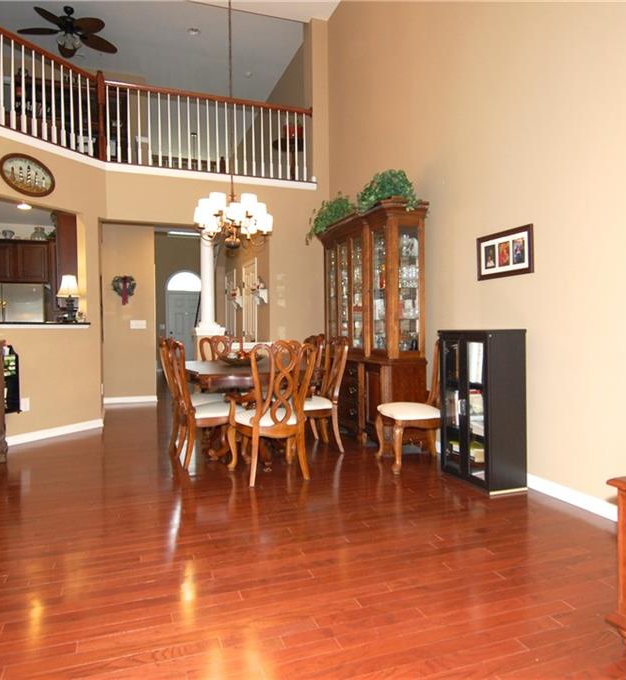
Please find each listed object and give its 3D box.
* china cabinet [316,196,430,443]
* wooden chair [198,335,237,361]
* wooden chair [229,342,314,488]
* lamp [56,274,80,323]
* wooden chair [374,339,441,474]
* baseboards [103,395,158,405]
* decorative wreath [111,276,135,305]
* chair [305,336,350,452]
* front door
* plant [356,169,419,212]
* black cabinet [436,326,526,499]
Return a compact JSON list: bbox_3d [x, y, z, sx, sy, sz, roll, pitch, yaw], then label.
[{"bbox_3d":[0.569,-0.122,5.341,0.493,2.285,1.658,-1,1,-20],"label":"china cabinet"},{"bbox_3d":[-0.948,0.501,5.581,0.538,1.056,0.594,-1,1,-20],"label":"wooden chair"},{"bbox_3d":[-0.334,0.521,3.850,0.530,0.995,0.540,-1,1,-23],"label":"wooden chair"},{"bbox_3d":[-2.699,-0.457,5.617,0.240,0.520,0.240,0,1,31],"label":"lamp"},{"bbox_3d":[0.874,0.510,4.246,0.594,1.056,0.538,-1,1,-11],"label":"wooden chair"},{"bbox_3d":[-2.808,0.920,7.875,0.767,0.100,0.020,-1,1,-19],"label":"baseboards"},{"bbox_3d":[-2.887,-0.758,7.825,0.330,0.448,0.078,-1,1,-20],"label":"decorative wreath"},{"bbox_3d":[-0.011,0.507,4.810,0.594,1.056,0.538,-1,1,-20],"label":"chair"},{"bbox_3d":[-3.325,-0.196,13.405,0.936,2.149,0.070,-1,1,-19],"label":"front door"},{"bbox_3d":[0.662,-1.385,4.837,0.430,0.420,0.600,-1,1,-19],"label":"plant"},{"bbox_3d":[1.241,0.486,3.800,0.330,1.114,0.627,-1,1,-20],"label":"black cabinet"}]

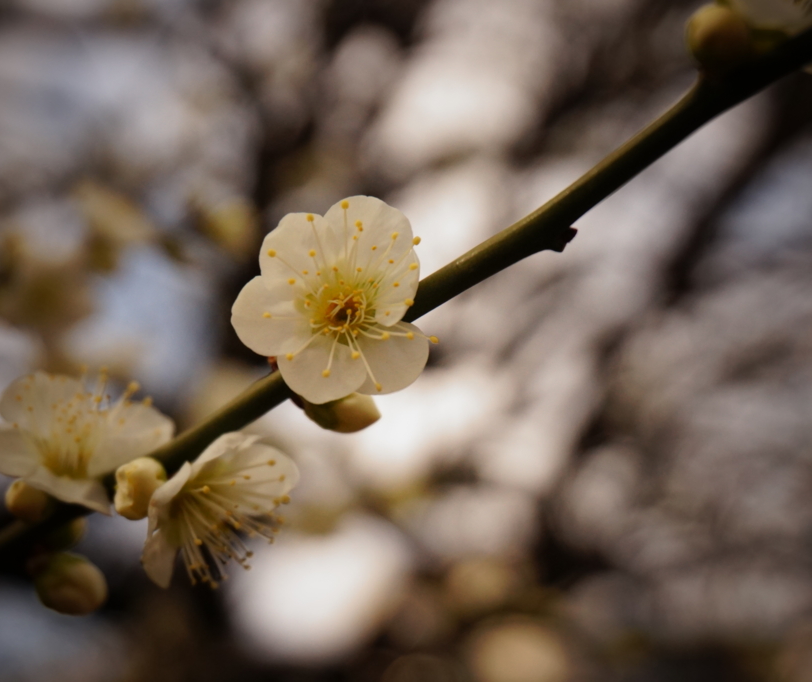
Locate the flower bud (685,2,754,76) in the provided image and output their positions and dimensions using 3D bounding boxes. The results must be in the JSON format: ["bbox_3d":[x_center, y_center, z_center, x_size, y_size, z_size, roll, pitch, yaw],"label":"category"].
[{"bbox_3d":[0.037,-0.035,0.209,0.008,0.008,0.008,-16,15,0],"label":"flower bud"}]

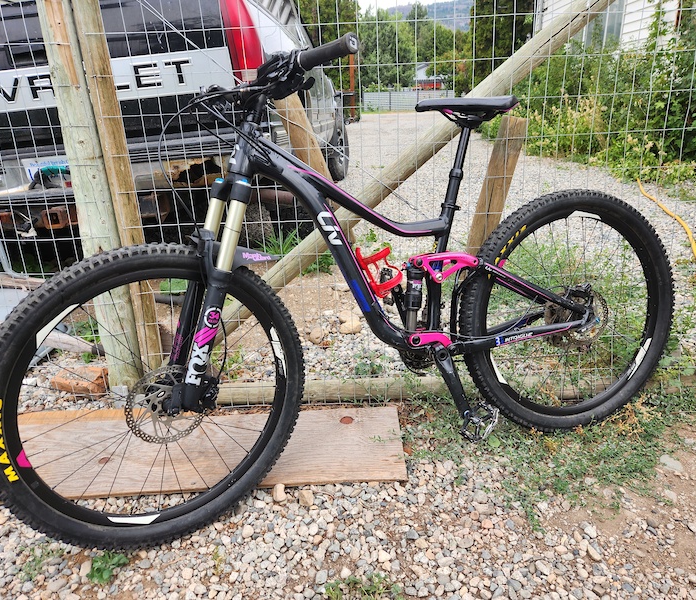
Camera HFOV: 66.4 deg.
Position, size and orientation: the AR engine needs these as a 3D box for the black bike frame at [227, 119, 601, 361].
[{"bbox_3d":[0.191,-0.154,1.334,0.920,0.630,0.165,-10,11,-17],"label":"black bike frame"}]

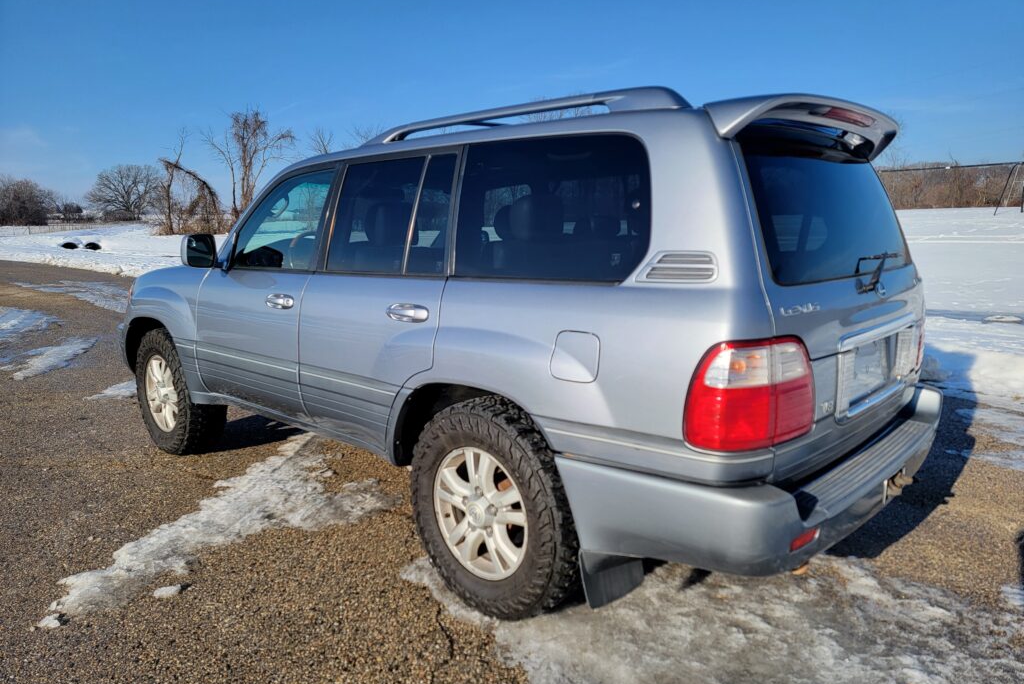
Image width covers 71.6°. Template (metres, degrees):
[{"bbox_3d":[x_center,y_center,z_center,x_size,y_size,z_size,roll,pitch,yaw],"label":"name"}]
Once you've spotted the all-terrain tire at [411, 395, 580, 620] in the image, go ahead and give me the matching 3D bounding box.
[{"bbox_3d":[-0.034,0.604,2.652,0.800,0.800,0.280,8,13,42],"label":"all-terrain tire"}]

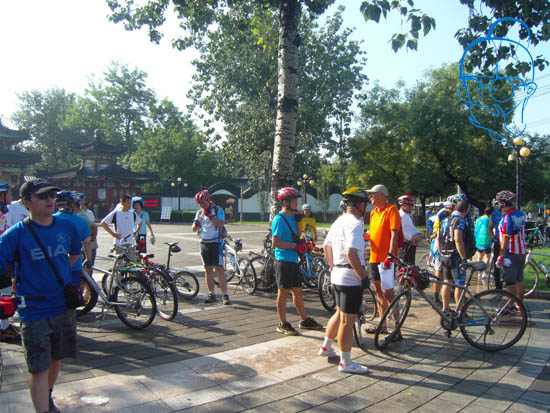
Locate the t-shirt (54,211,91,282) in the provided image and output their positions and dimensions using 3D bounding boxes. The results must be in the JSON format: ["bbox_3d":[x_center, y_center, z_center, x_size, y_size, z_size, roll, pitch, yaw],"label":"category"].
[{"bbox_3d":[-2.517,0.425,5.400,0.530,0.730,0.320,0,0,-9],"label":"t-shirt"}]

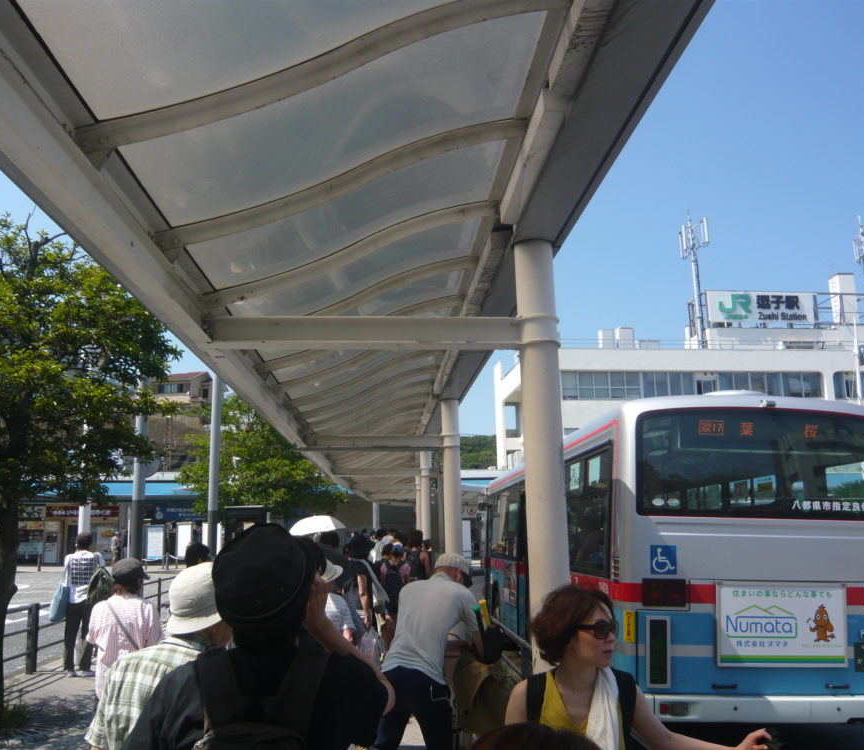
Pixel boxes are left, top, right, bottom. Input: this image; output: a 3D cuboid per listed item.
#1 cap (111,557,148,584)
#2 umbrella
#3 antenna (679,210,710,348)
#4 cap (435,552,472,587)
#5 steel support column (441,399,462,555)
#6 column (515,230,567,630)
[{"bbox_3d":[-1.766,1.142,4.738,0.260,0.150,0.185,17,-20,-42],"label":"cap"},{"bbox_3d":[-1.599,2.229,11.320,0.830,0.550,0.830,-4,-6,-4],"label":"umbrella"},{"bbox_3d":[17.539,-6.368,53.253,1.900,9.500,1.500,0,-12,-8],"label":"antenna"},{"bbox_3d":[0.119,1.053,4.389,0.185,0.145,0.260,-12,-44,42],"label":"cap"},{"bbox_3d":[0.321,2.186,12.035,0.275,3.660,0.275,-1,-12,-3],"label":"steel support column"},{"bbox_3d":[0.779,0.836,5.538,0.275,3.700,0.275,-1,-12,-3],"label":"column"}]

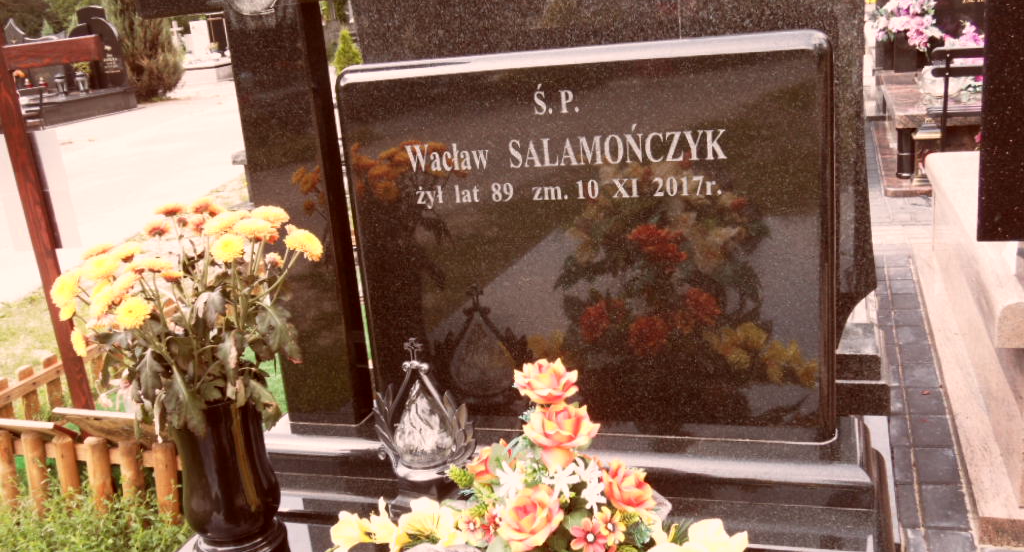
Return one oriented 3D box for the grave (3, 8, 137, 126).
[{"bbox_3d":[-5.950,-2.650,12.000,1.150,1.420,2.100,0,14,17],"label":"grave"}]

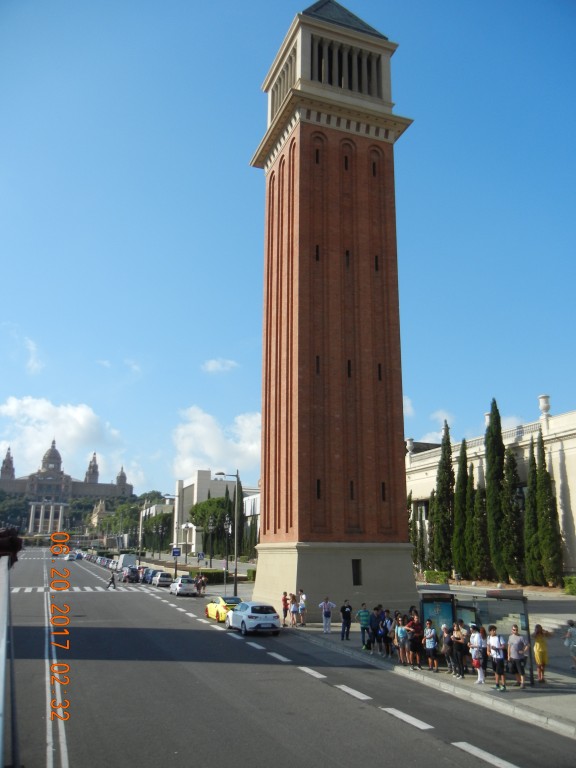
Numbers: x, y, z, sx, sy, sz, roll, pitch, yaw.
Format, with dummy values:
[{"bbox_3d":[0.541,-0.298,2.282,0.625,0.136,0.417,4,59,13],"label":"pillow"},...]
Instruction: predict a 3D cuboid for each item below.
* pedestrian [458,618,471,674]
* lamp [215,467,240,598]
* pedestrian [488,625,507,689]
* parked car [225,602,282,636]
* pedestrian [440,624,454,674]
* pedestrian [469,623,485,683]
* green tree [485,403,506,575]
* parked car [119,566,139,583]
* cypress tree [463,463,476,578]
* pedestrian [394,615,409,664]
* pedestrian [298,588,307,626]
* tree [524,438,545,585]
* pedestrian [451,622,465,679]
[{"bbox_3d":[5.837,8.711,22.101,0.500,1.690,0.360,-11,-17,38],"label":"pedestrian"},{"bbox_3d":[-4.570,11.386,50.701,1.750,9.890,0.350,5,-15,-19],"label":"lamp"},{"bbox_3d":[6.027,7.909,19.209,0.540,1.760,0.400,-9,-17,33],"label":"pedestrian"},{"bbox_3d":[-1.779,11.798,33.826,1.810,1.460,4.250,5,-14,-19],"label":"parked car"},{"bbox_3d":[5.337,8.920,22.378,0.500,1.589,0.380,-12,-19,39],"label":"pedestrian"},{"bbox_3d":[5.658,8.106,20.001,0.400,1.690,0.480,7,-15,-24],"label":"pedestrian"},{"bbox_3d":[20.411,10.093,64.789,1.738,17.844,1.738,5,-15,-19],"label":"green tree"},{"bbox_3d":[-18.360,22.121,77.339,1.800,1.650,4.400,5,-14,-19],"label":"parked car"},{"bbox_3d":[18.187,13.555,66.353,1.500,11.400,1.500,-3,-14,15],"label":"cypress tree"},{"bbox_3d":[4.036,9.105,23.593,0.500,1.630,0.340,-4,-15,19],"label":"pedestrian"},{"bbox_3d":[0.773,11.663,34.653,0.380,1.845,0.500,2,-15,-6],"label":"pedestrian"},{"bbox_3d":[22.309,11.629,61.683,1.900,13.500,1.900,5,-15,-19],"label":"tree"},{"bbox_3d":[5.486,8.659,21.668,0.450,1.660,0.380,-12,-19,40],"label":"pedestrian"}]

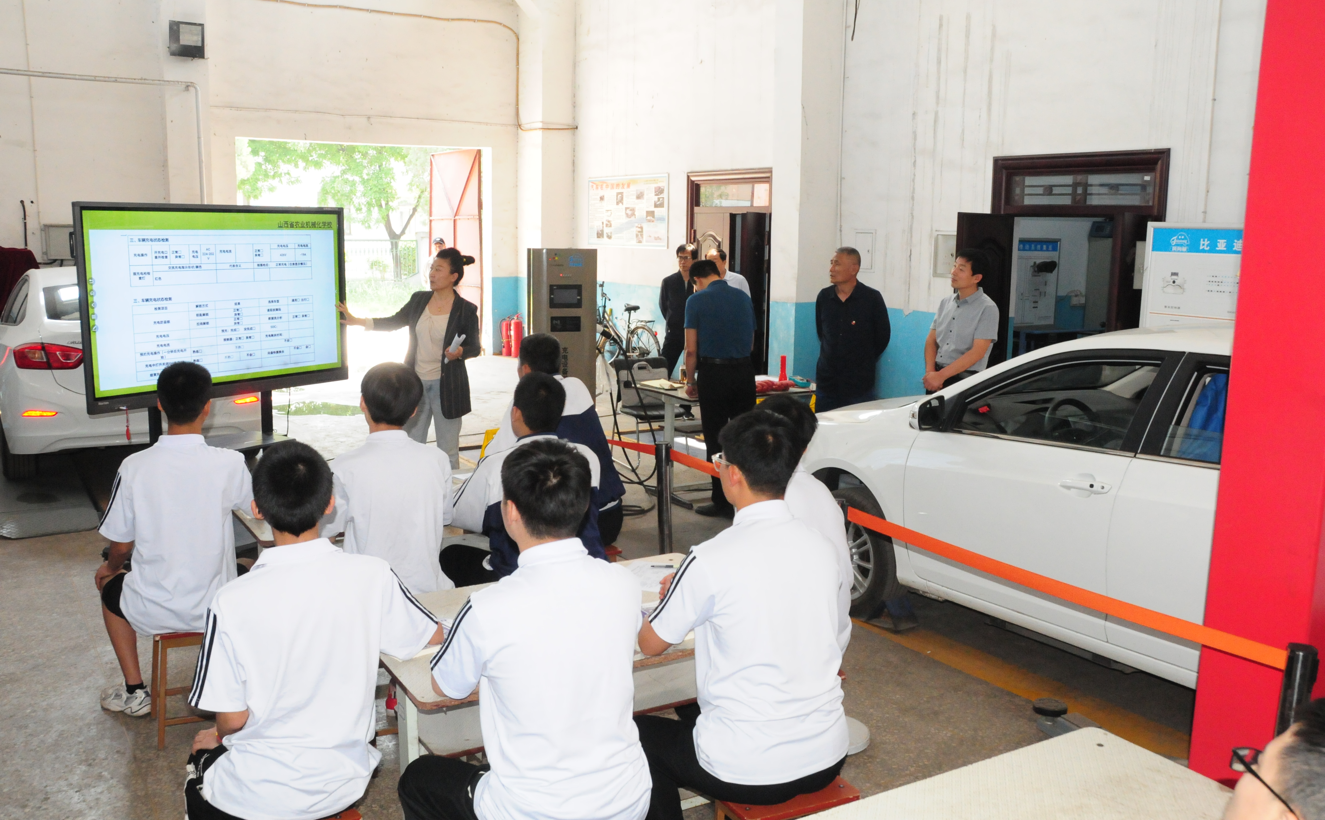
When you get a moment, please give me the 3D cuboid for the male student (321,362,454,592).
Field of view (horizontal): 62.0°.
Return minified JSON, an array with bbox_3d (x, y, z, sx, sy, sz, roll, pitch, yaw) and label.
[{"bbox_3d":[-1.183,0.450,4.720,0.540,1.300,0.700,-3,10,-20],"label":"male student"}]

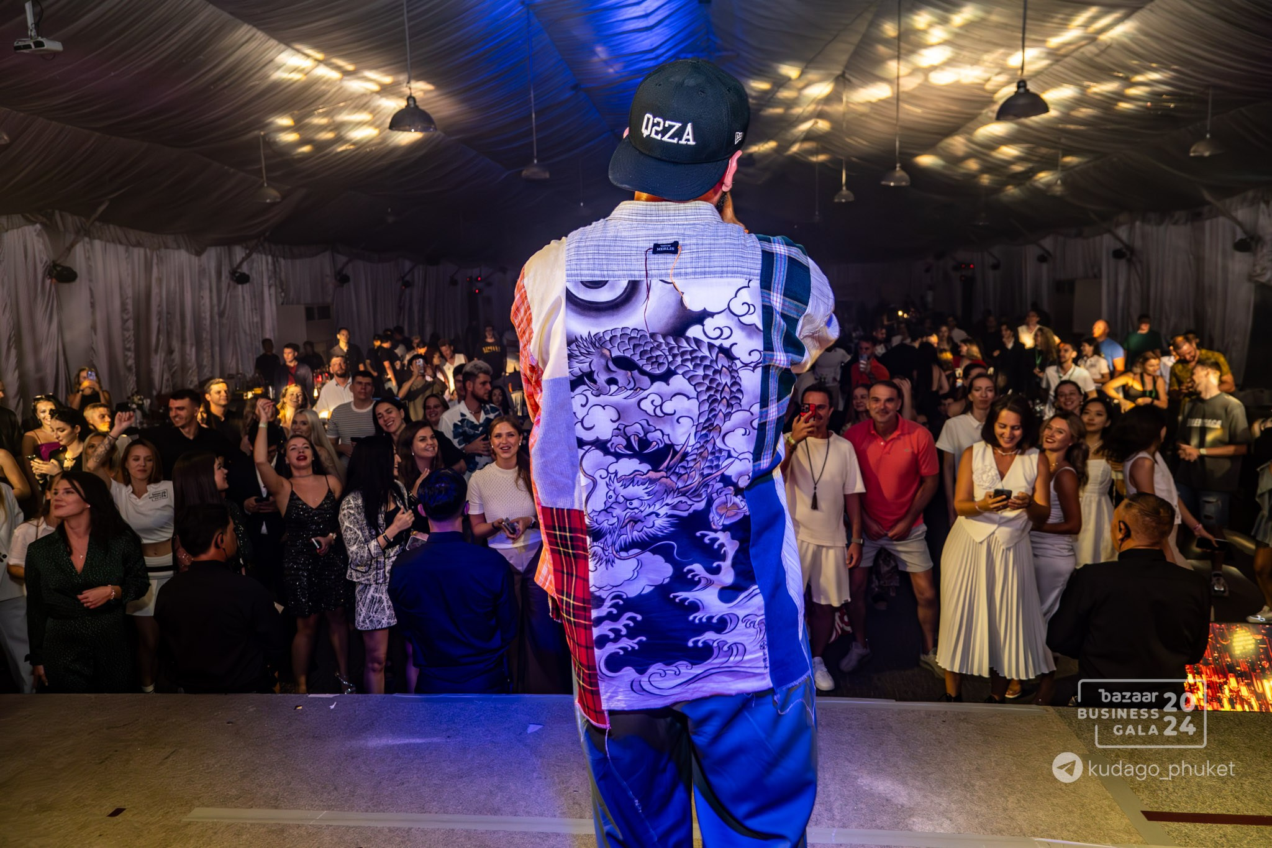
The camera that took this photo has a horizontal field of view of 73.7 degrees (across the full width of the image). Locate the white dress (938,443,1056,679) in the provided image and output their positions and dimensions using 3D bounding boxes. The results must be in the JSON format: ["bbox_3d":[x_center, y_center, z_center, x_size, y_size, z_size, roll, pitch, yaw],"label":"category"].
[{"bbox_3d":[1.900,0.703,4.472,0.580,1.226,0.450,1,9,17],"label":"white dress"}]

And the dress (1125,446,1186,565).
[{"bbox_3d":[2.664,0.559,4.351,0.360,0.880,0.400,-1,9,3],"label":"dress"}]

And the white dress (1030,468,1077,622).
[{"bbox_3d":[2.250,0.680,4.622,0.320,0.900,0.380,-10,12,-44],"label":"white dress"}]

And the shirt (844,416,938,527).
[{"bbox_3d":[1.467,0.285,4.860,0.560,0.670,0.300,1,9,14],"label":"shirt"}]

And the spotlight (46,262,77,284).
[{"bbox_3d":[-8.603,-2.271,12.700,0.400,0.300,0.330,4,10,30],"label":"spotlight"}]

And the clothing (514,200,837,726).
[{"bbox_3d":[0.065,0.065,1.408,0.530,0.834,0.380,-1,9,5],"label":"clothing"}]

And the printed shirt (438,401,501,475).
[{"bbox_3d":[-1.098,0.197,5.596,0.500,0.700,0.320,-6,10,-26],"label":"printed shirt"}]

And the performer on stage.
[{"bbox_3d":[0.067,0.307,1.486,0.540,1.766,0.440,-1,9,5],"label":"performer on stage"}]

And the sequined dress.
[{"bbox_3d":[-1.761,0.695,4.660,0.390,0.784,0.300,-3,9,-9],"label":"sequined dress"}]

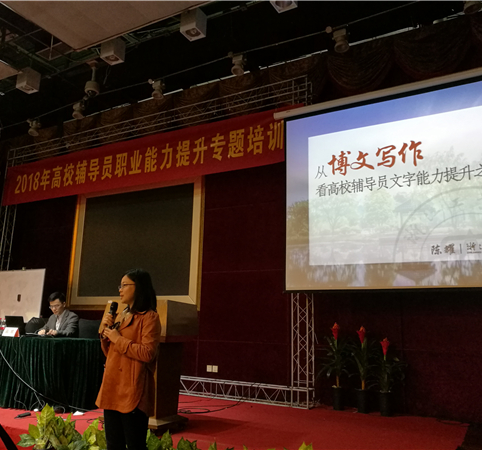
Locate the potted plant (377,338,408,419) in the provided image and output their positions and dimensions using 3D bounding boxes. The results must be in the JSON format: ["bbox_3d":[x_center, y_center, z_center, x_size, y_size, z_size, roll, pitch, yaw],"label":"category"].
[{"bbox_3d":[1.637,1.639,5.091,0.354,0.825,0.336,-5,-13,29],"label":"potted plant"}]

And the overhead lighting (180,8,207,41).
[{"bbox_3d":[-0.567,-2.434,5.691,0.255,0.255,0.255,-5,-13,29],"label":"overhead lighting"}]

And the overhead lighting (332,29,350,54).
[{"bbox_3d":[1.170,-2.145,5.476,0.180,0.260,0.190,-5,-14,29],"label":"overhead lighting"}]

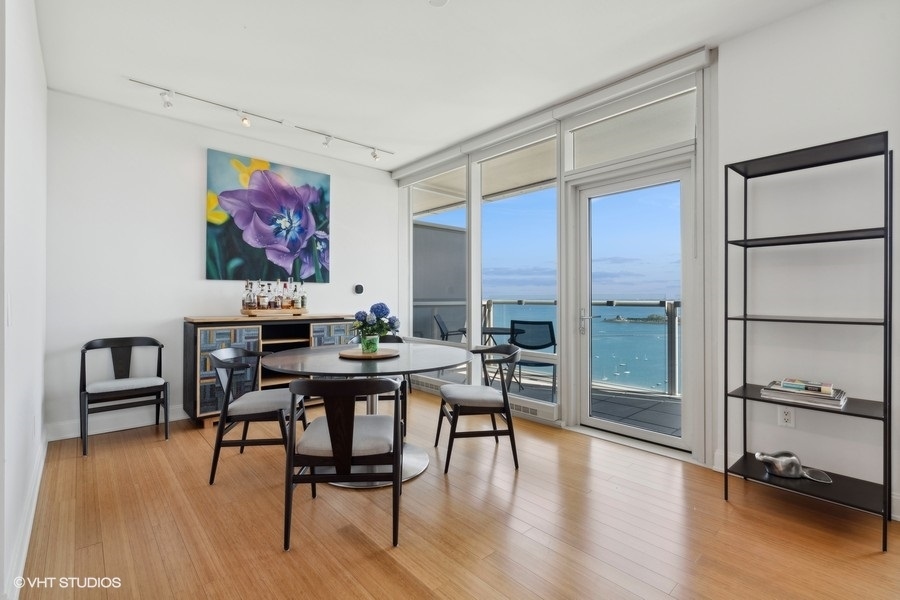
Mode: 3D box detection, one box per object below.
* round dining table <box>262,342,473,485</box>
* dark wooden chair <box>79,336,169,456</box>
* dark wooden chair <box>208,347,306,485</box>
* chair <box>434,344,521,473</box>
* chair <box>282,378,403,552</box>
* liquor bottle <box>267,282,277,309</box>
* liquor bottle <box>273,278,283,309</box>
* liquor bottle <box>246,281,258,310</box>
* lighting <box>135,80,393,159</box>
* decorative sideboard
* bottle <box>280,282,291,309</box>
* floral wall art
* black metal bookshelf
[{"bbox_3d":[-0.505,0.728,2.667,1.380,0.725,1.380,0,0,0],"label":"round dining table"},{"bbox_3d":[-2.566,0.705,3.147,0.515,0.770,0.540,0,0,-42],"label":"dark wooden chair"},{"bbox_3d":[-1.254,0.705,2.625,0.550,0.770,0.515,0,0,-7],"label":"dark wooden chair"},{"bbox_3d":[0.208,0.705,2.784,0.550,0.770,0.515,0,0,-8],"label":"chair"},{"bbox_3d":[-0.501,0.738,2.020,0.513,0.750,0.521,0,0,-3],"label":"chair"},{"bbox_3d":[-1.792,-0.042,4.015,0.085,0.262,0.080,0,0,-43],"label":"liquor bottle"},{"bbox_3d":[-1.711,-0.057,3.980,0.088,0.303,0.088,0,0,-40],"label":"liquor bottle"},{"bbox_3d":[-1.911,-0.041,3.860,0.100,0.280,0.090,0,0,-43],"label":"liquor bottle"},{"bbox_3d":[-1.536,-1.590,3.794,2.352,0.123,0.112,0,0,-43],"label":"lighting"},{"bbox_3d":[-1.733,0.632,4.068,1.534,0.934,0.448,0,0,-43],"label":"decorative sideboard"},{"bbox_3d":[-1.644,-0.038,4.022,0.098,0.266,0.098,0,0,-40],"label":"bottle"},{"bbox_3d":[-1.810,-0.793,4.112,1.205,1.215,0.040,0,0,-40],"label":"floral wall art"},{"bbox_3d":[1.871,0.182,2.119,0.409,1.854,0.610,0,0,-43],"label":"black metal bookshelf"}]

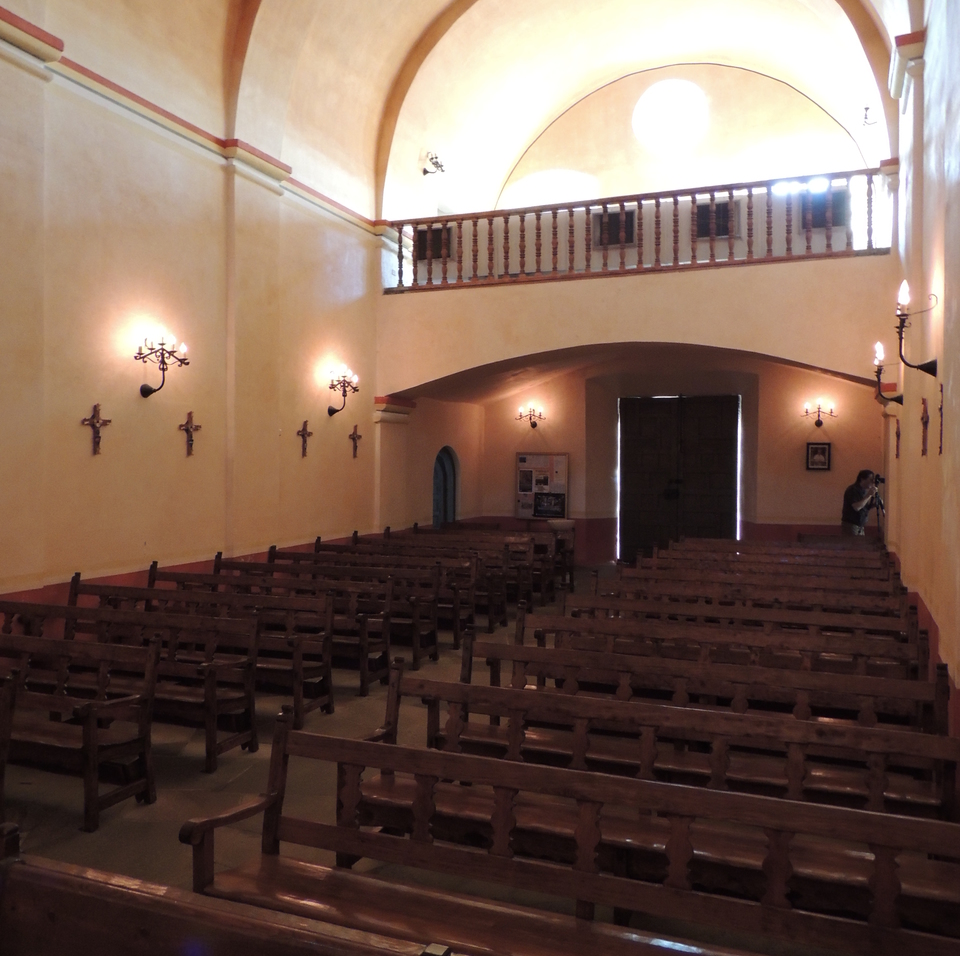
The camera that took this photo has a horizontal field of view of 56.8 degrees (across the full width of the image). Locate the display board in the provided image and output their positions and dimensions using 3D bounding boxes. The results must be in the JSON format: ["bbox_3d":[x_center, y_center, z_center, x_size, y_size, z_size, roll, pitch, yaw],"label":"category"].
[{"bbox_3d":[1.104,0.156,15.909,0.970,1.180,0.040,1,1,22],"label":"display board"}]

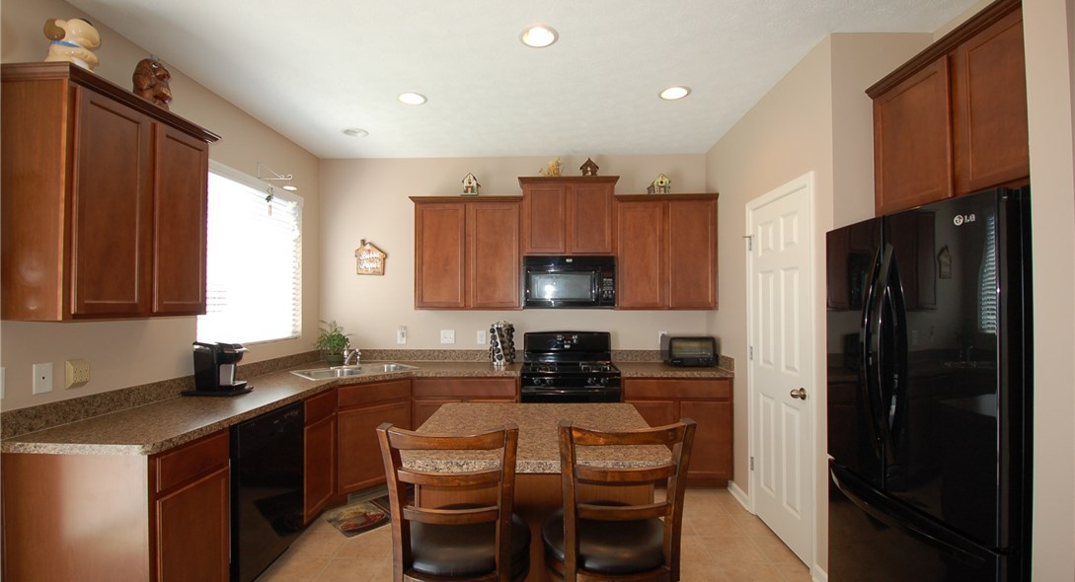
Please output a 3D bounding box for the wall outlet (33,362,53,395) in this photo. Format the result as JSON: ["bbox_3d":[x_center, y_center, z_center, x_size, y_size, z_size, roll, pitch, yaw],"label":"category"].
[{"bbox_3d":[-2.061,0.367,1.866,0.008,0.124,0.075,0,-1,2],"label":"wall outlet"}]

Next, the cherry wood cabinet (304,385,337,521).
[{"bbox_3d":[-1.730,1.079,3.001,0.610,0.870,0.420,0,-1,2],"label":"cherry wood cabinet"}]

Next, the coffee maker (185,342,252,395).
[{"bbox_3d":[-1.878,0.449,2.649,0.295,0.305,0.215,0,-1,2],"label":"coffee maker"}]

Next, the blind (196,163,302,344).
[{"bbox_3d":[-1.998,-0.220,3.215,0.055,1.170,1.080,0,-1,2],"label":"blind"}]

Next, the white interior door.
[{"bbox_3d":[1.491,0.458,2.747,0.081,2.111,0.788,0,-1,2],"label":"white interior door"}]

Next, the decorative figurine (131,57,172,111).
[{"bbox_3d":[-1.844,-0.953,2.165,0.151,0.268,0.141,1,-2,-28],"label":"decorative figurine"}]

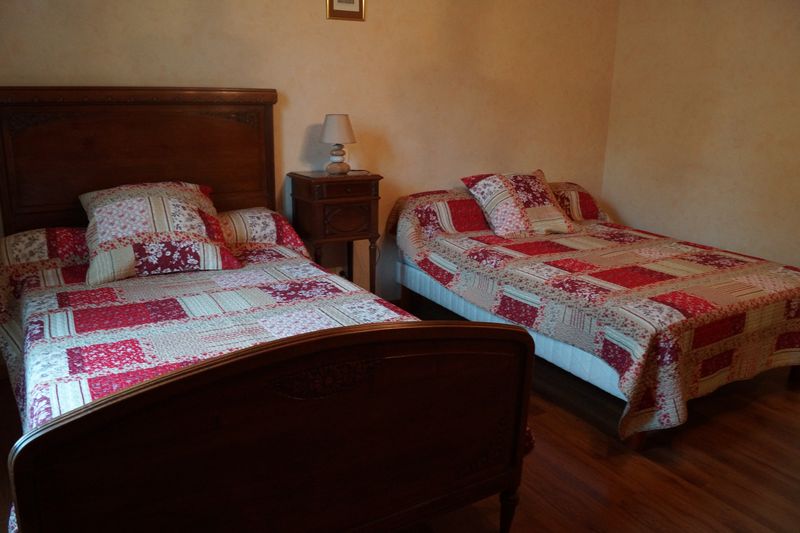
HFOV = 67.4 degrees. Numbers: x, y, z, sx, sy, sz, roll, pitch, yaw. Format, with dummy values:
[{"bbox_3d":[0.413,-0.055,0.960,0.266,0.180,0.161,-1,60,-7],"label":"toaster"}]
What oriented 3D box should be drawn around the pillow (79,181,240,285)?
[{"bbox_3d":[-1.109,-0.187,2.748,0.610,0.470,0.200,-8,-17,-28],"label":"pillow"}]

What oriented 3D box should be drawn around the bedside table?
[{"bbox_3d":[-0.354,-0.068,3.351,0.399,0.877,0.375,-8,18,-28],"label":"bedside table"}]

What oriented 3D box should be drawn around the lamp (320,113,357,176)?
[{"bbox_3d":[-0.334,-0.658,3.255,0.190,0.319,0.190,0,15,0],"label":"lamp"}]

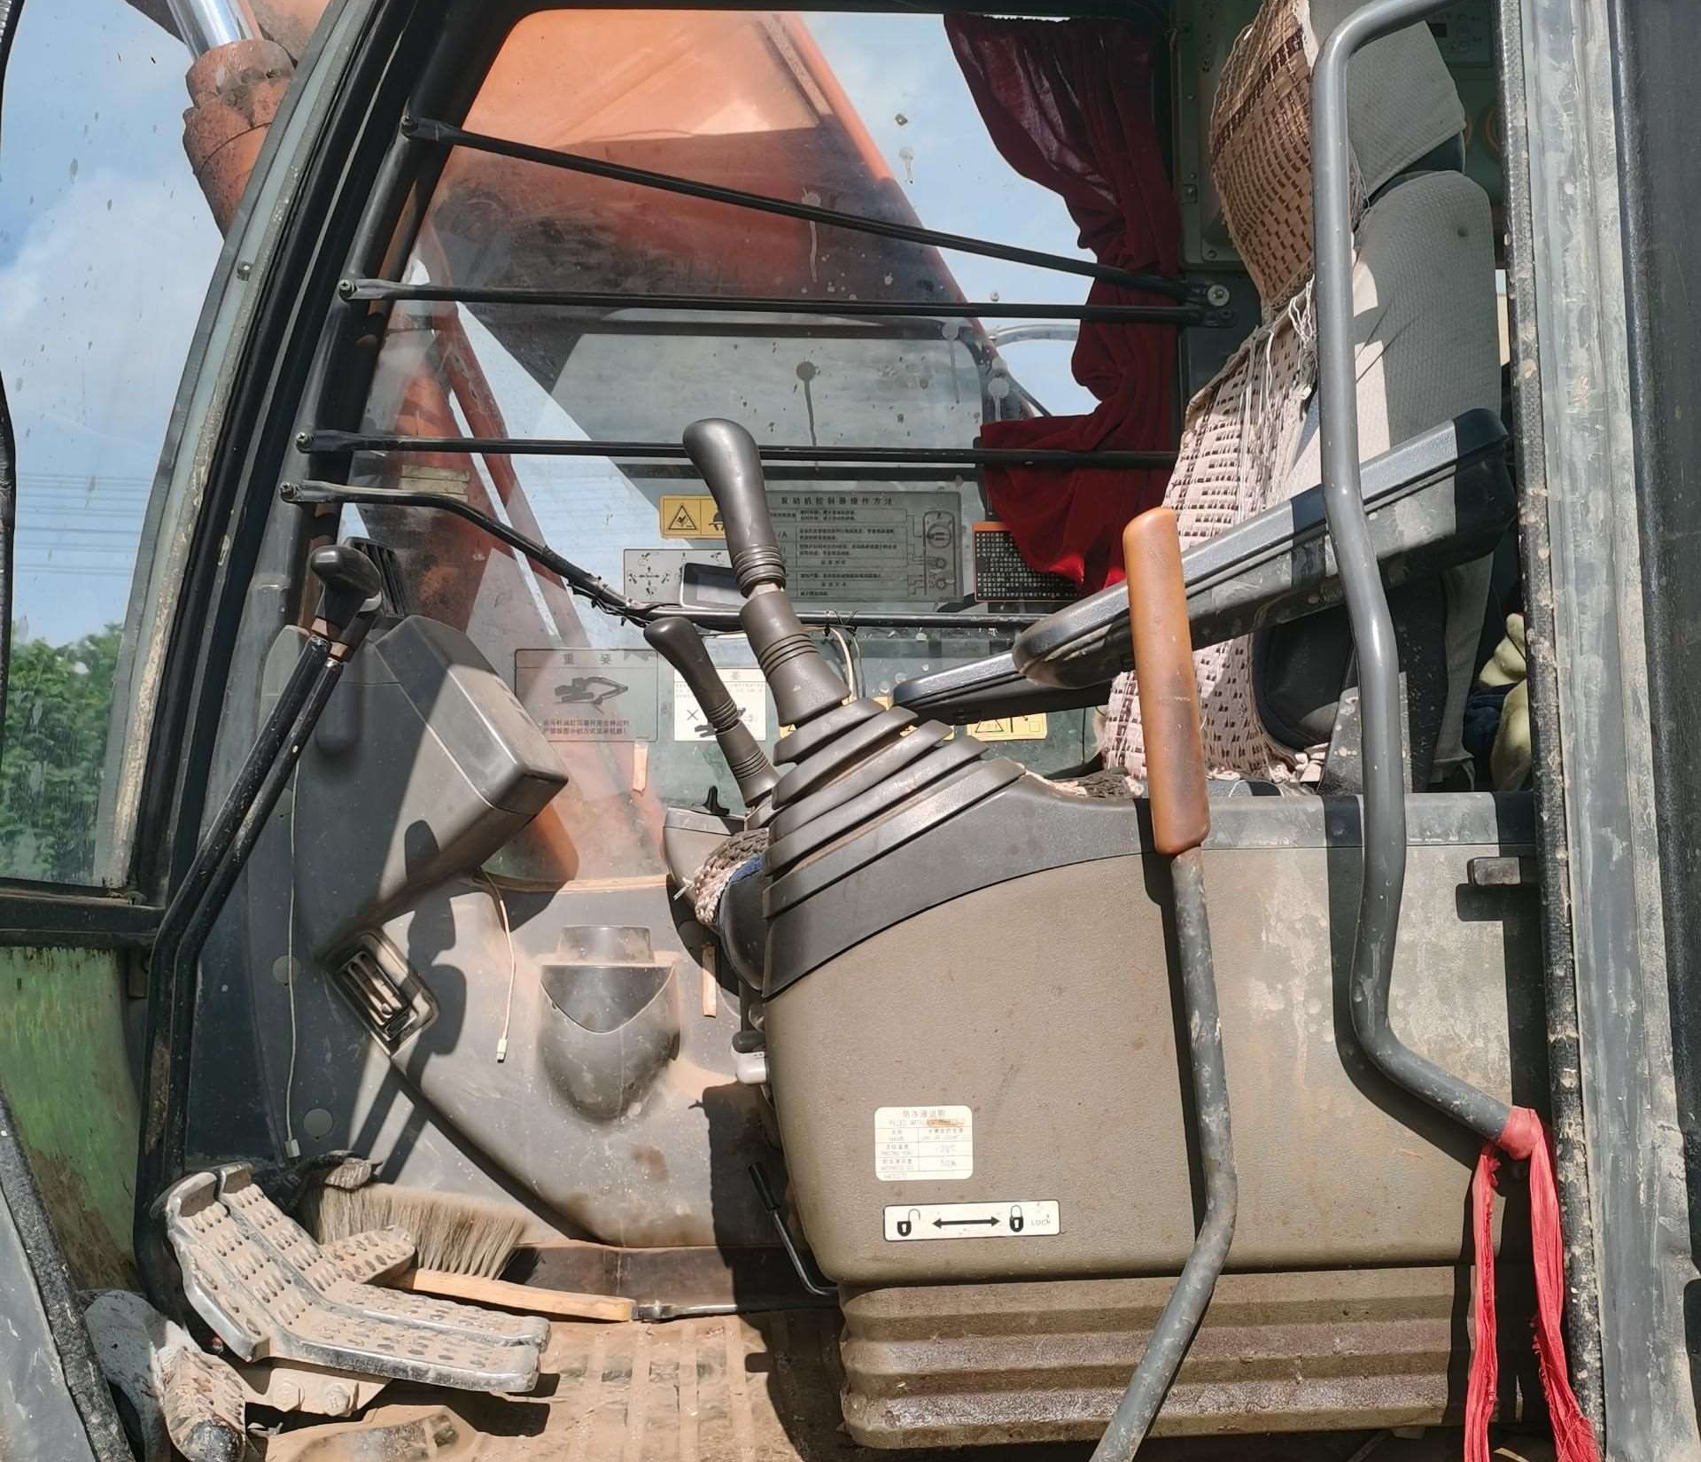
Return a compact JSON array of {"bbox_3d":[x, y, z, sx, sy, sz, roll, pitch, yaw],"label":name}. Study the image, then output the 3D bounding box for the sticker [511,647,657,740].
[{"bbox_3d":[-0.305,-0.041,2.053,0.167,0.104,0.002,-1,-5,-5],"label":"sticker"}]

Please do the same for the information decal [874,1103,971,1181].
[{"bbox_3d":[0.052,0.288,1.238,0.068,0.052,0.002,-1,-5,-5],"label":"information decal"}]

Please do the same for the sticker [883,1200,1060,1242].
[{"bbox_3d":[0.086,0.342,1.237,0.122,0.025,0.002,-1,-5,-5],"label":"sticker"}]

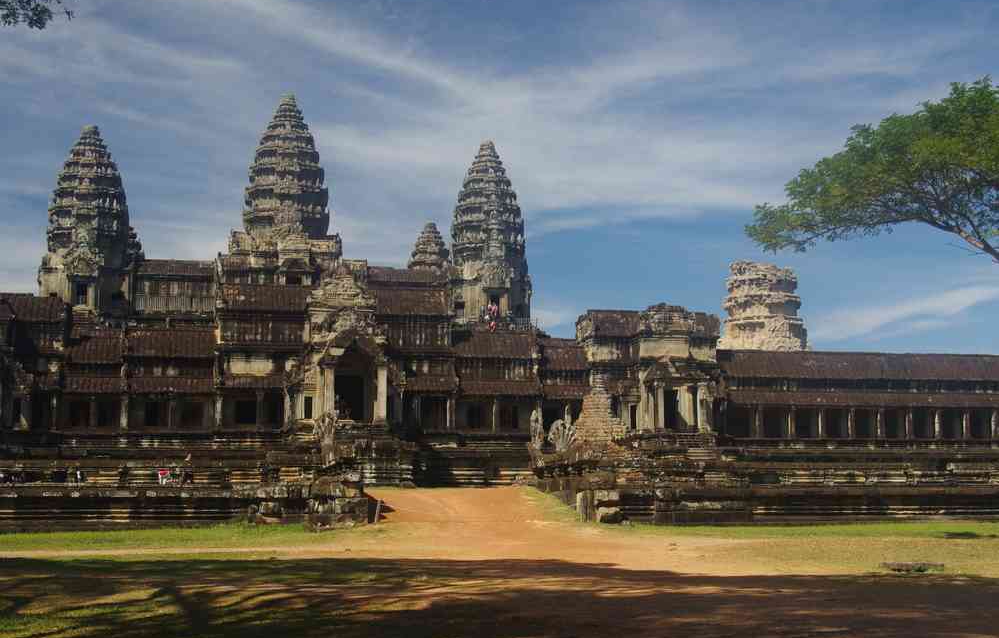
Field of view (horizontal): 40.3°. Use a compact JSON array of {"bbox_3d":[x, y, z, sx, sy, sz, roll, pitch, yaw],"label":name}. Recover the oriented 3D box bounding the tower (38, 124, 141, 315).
[{"bbox_3d":[-47.248,-11.097,157.128,10.300,23.136,10.300,1,-8,-11],"label":"tower"}]

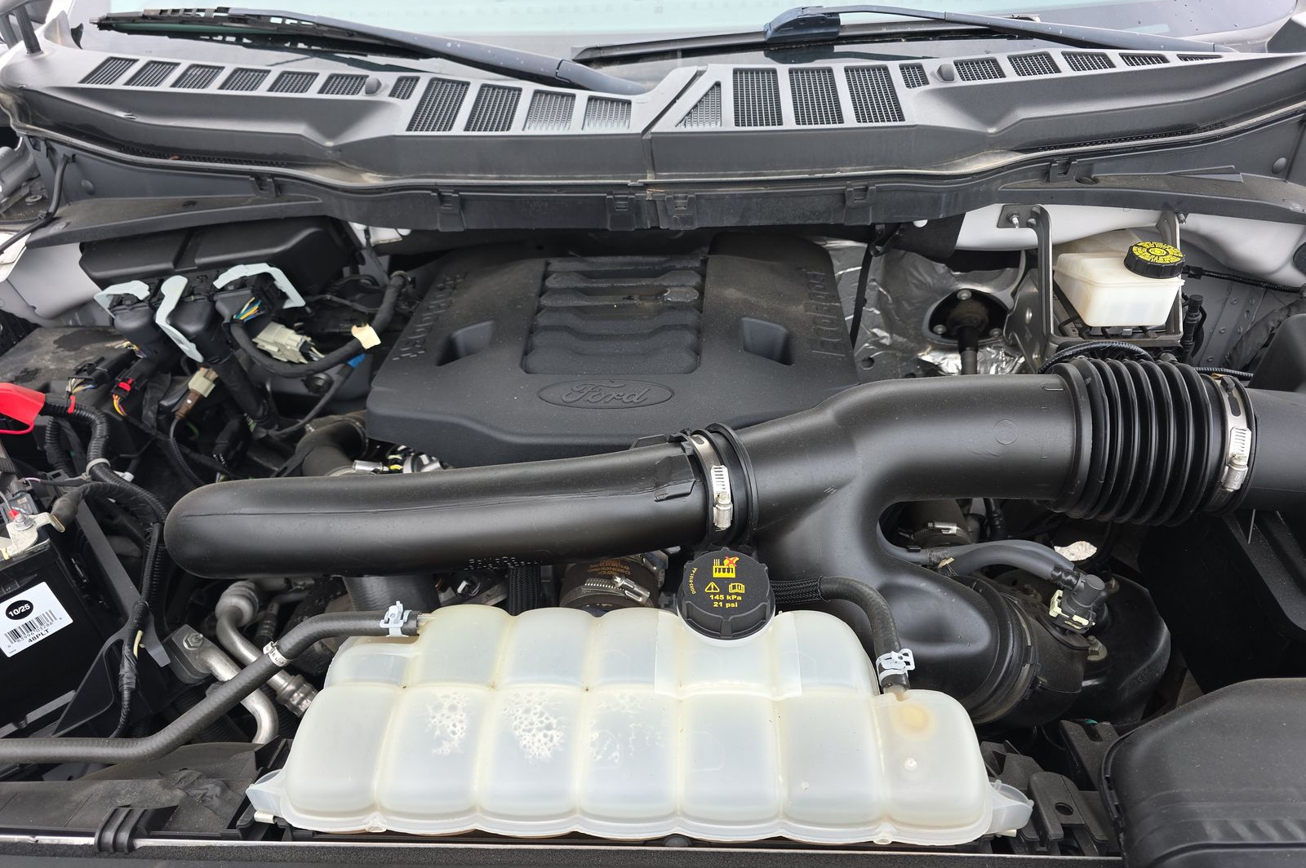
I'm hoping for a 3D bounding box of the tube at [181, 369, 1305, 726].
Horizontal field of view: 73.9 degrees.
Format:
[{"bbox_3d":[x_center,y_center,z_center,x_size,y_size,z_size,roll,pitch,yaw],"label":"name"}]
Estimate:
[{"bbox_3d":[0.065,0.096,0.665,0.930,0.235,0.215,1,38,2],"label":"tube"}]

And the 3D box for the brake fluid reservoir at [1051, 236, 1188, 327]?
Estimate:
[{"bbox_3d":[0.483,-0.159,0.897,0.125,0.085,0.100,1,38,2],"label":"brake fluid reservoir"}]

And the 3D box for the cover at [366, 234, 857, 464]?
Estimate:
[{"bbox_3d":[-0.037,-0.101,0.904,0.435,0.115,0.345,1,38,2],"label":"cover"}]

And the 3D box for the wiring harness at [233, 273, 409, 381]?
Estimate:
[{"bbox_3d":[-0.337,-0.116,0.880,0.165,0.095,0.155,1,38,2],"label":"wiring harness"}]

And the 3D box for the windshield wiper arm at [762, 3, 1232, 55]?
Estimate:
[{"bbox_3d":[0.416,-0.470,1.020,0.594,0.055,0.060,-3,38,-10],"label":"windshield wiper arm"}]

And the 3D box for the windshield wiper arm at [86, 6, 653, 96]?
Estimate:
[{"bbox_3d":[-0.384,-0.473,1.065,0.800,0.060,0.080,12,40,17],"label":"windshield wiper arm"}]

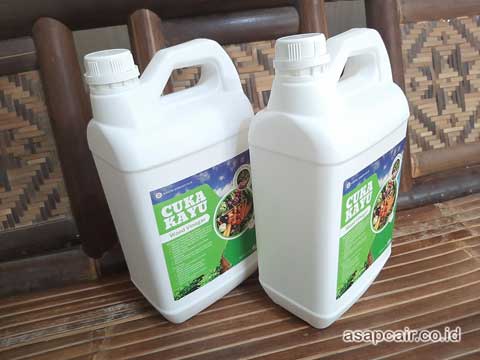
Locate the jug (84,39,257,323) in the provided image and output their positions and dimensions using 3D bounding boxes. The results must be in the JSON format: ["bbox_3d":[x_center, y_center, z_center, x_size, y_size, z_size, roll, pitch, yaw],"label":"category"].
[{"bbox_3d":[-0.068,-0.001,0.463,0.177,0.325,0.119,-26,35,-32],"label":"jug"}]

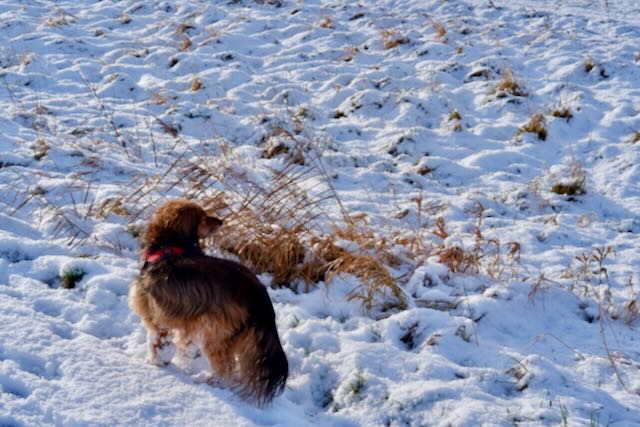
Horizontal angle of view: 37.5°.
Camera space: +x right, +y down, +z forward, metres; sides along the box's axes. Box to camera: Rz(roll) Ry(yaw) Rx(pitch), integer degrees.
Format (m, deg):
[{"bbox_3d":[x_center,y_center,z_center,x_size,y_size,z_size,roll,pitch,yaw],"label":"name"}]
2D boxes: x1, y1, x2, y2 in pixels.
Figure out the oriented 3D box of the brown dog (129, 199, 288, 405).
[{"bbox_3d":[-0.322,0.260,2.743,0.270,0.510,0.560,-19,28,-40],"label":"brown dog"}]

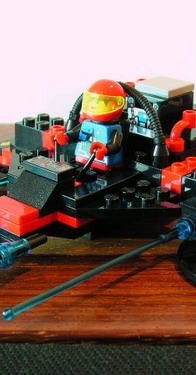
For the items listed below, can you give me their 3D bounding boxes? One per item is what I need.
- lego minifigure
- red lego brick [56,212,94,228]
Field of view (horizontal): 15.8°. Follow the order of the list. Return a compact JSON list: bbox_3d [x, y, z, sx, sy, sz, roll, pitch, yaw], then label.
[{"bbox_3d":[0.000,-0.020,0.240,0.024,0.033,0.020,20,29,38],"label":"lego minifigure"},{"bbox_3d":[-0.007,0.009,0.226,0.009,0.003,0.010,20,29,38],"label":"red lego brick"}]

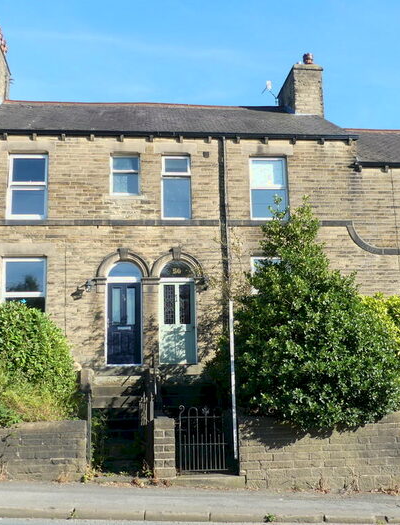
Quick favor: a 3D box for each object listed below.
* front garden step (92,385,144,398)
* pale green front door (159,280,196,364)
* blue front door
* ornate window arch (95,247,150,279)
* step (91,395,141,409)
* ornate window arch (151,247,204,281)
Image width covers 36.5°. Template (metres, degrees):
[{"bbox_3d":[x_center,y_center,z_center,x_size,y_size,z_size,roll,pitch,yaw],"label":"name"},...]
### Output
[{"bbox_3d":[-1.787,2.819,13.229,1.151,0.229,0.350,0,-11,-5],"label":"front garden step"},{"bbox_3d":[-0.560,1.465,14.946,0.908,2.050,0.080,0,-11,-5],"label":"pale green front door"},{"bbox_3d":[-1.840,1.479,14.834,0.860,1.986,0.080,0,-11,-5],"label":"blue front door"},{"bbox_3d":[-1.896,-0.001,14.908,1.351,0.758,0.200,0,-11,-5],"label":"ornate window arch"},{"bbox_3d":[-1.742,2.964,12.899,1.122,0.231,0.350,0,-11,-5],"label":"step"},{"bbox_3d":[-0.562,0.024,15.017,1.318,0.814,0.200,0,-11,-5],"label":"ornate window arch"}]

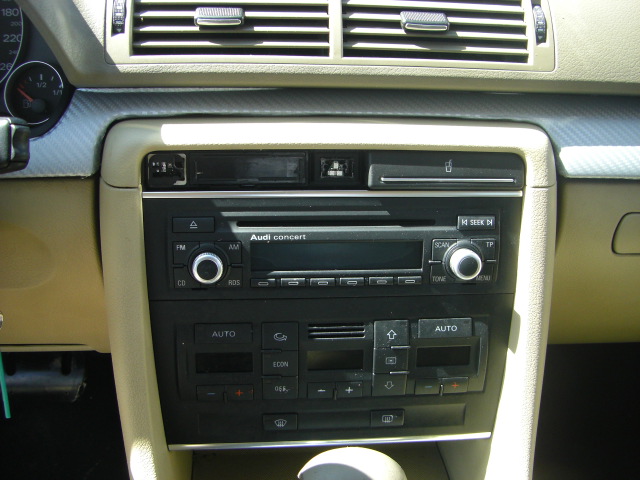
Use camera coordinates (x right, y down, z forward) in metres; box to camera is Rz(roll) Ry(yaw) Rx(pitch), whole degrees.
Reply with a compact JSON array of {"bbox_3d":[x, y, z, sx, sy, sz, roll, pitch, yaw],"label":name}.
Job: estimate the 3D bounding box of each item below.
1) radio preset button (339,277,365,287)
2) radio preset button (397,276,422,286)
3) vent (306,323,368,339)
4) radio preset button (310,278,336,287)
[{"bbox_3d":[0.020,0.026,0.451,0.016,0.005,0.005,-1,13,-5],"label":"radio preset button"},{"bbox_3d":[0.057,0.025,0.454,0.015,0.005,0.005,-1,13,-5],"label":"radio preset button"},{"bbox_3d":[0.011,0.057,0.449,0.036,0.011,0.008,-1,12,-6],"label":"vent"},{"bbox_3d":[0.001,0.026,0.449,0.016,0.006,0.005,-1,13,-5],"label":"radio preset button"}]

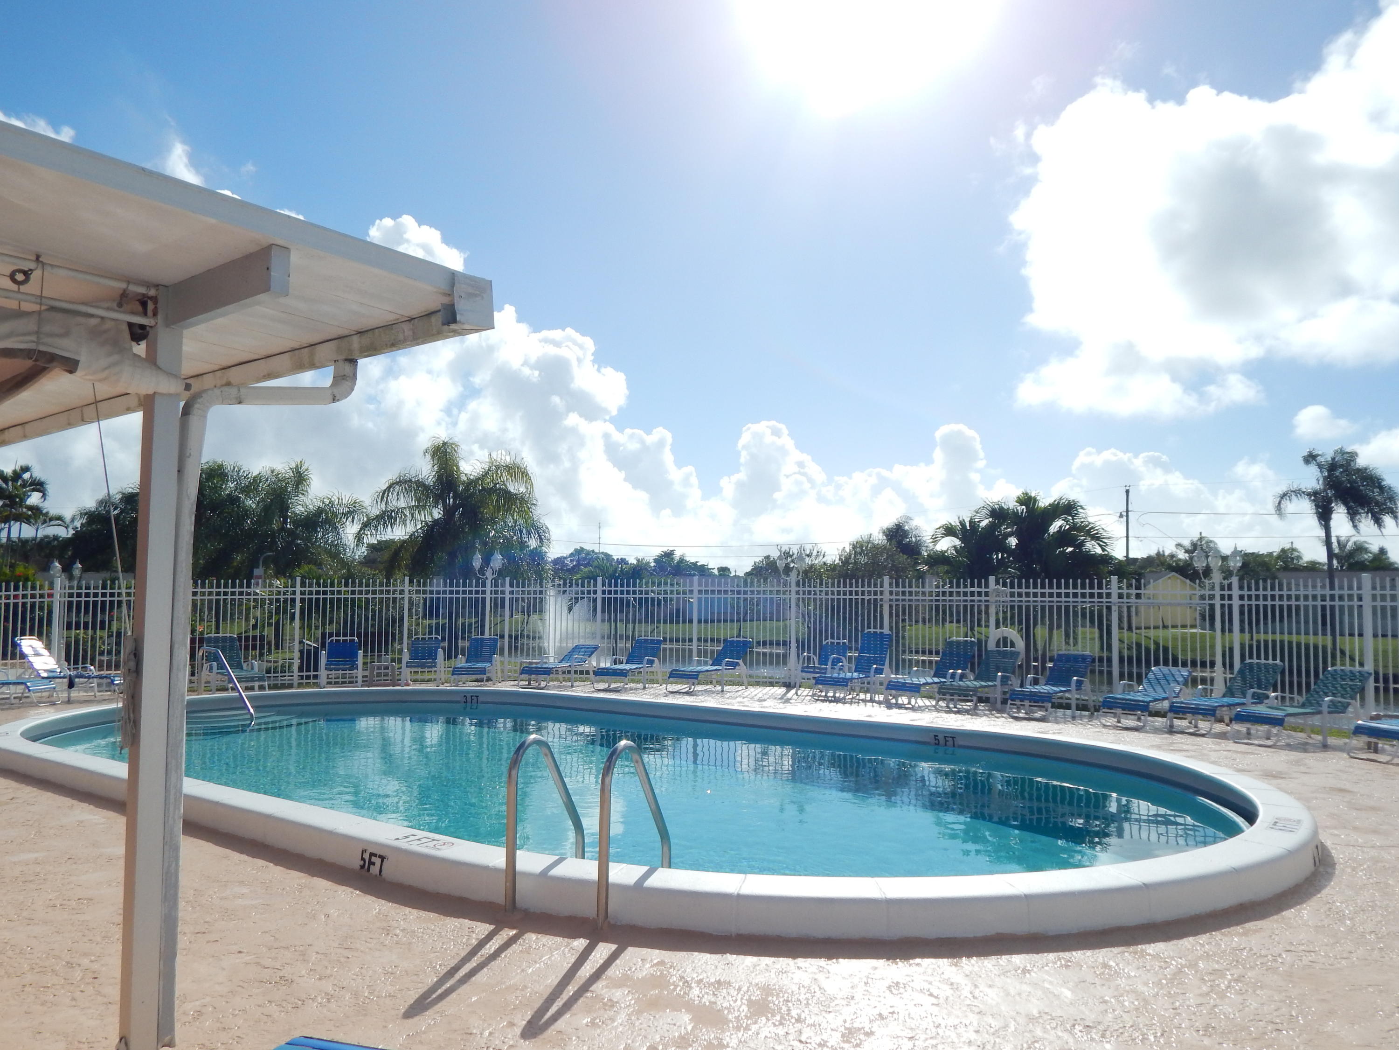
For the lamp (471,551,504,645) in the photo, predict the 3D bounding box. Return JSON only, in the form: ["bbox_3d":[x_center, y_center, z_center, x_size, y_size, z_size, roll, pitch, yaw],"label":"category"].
[{"bbox_3d":[-3.637,1.609,17.400,0.550,2.260,0.500,0,-3,0],"label":"lamp"}]

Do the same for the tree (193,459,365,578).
[{"bbox_3d":[-11.245,0.818,27.000,4.600,5.200,4.400,0,-3,0],"label":"tree"}]

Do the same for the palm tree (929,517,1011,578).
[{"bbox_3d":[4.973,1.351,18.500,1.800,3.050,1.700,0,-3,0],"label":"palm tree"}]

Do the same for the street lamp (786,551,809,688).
[{"bbox_3d":[1.498,1.481,16.200,0.550,2.260,0.500,0,-3,0],"label":"street lamp"}]

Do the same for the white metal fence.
[{"bbox_3d":[-0.882,1.648,14.582,17.790,1.760,4.260,-1,-3,12],"label":"white metal fence"}]

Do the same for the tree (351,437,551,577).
[{"bbox_3d":[-5.733,0.585,23.500,4.500,5.200,4.400,0,-3,0],"label":"tree"}]

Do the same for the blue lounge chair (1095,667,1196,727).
[{"bbox_3d":[5.666,2.126,12.650,0.650,0.640,1.800,-3,-4,43],"label":"blue lounge chair"}]

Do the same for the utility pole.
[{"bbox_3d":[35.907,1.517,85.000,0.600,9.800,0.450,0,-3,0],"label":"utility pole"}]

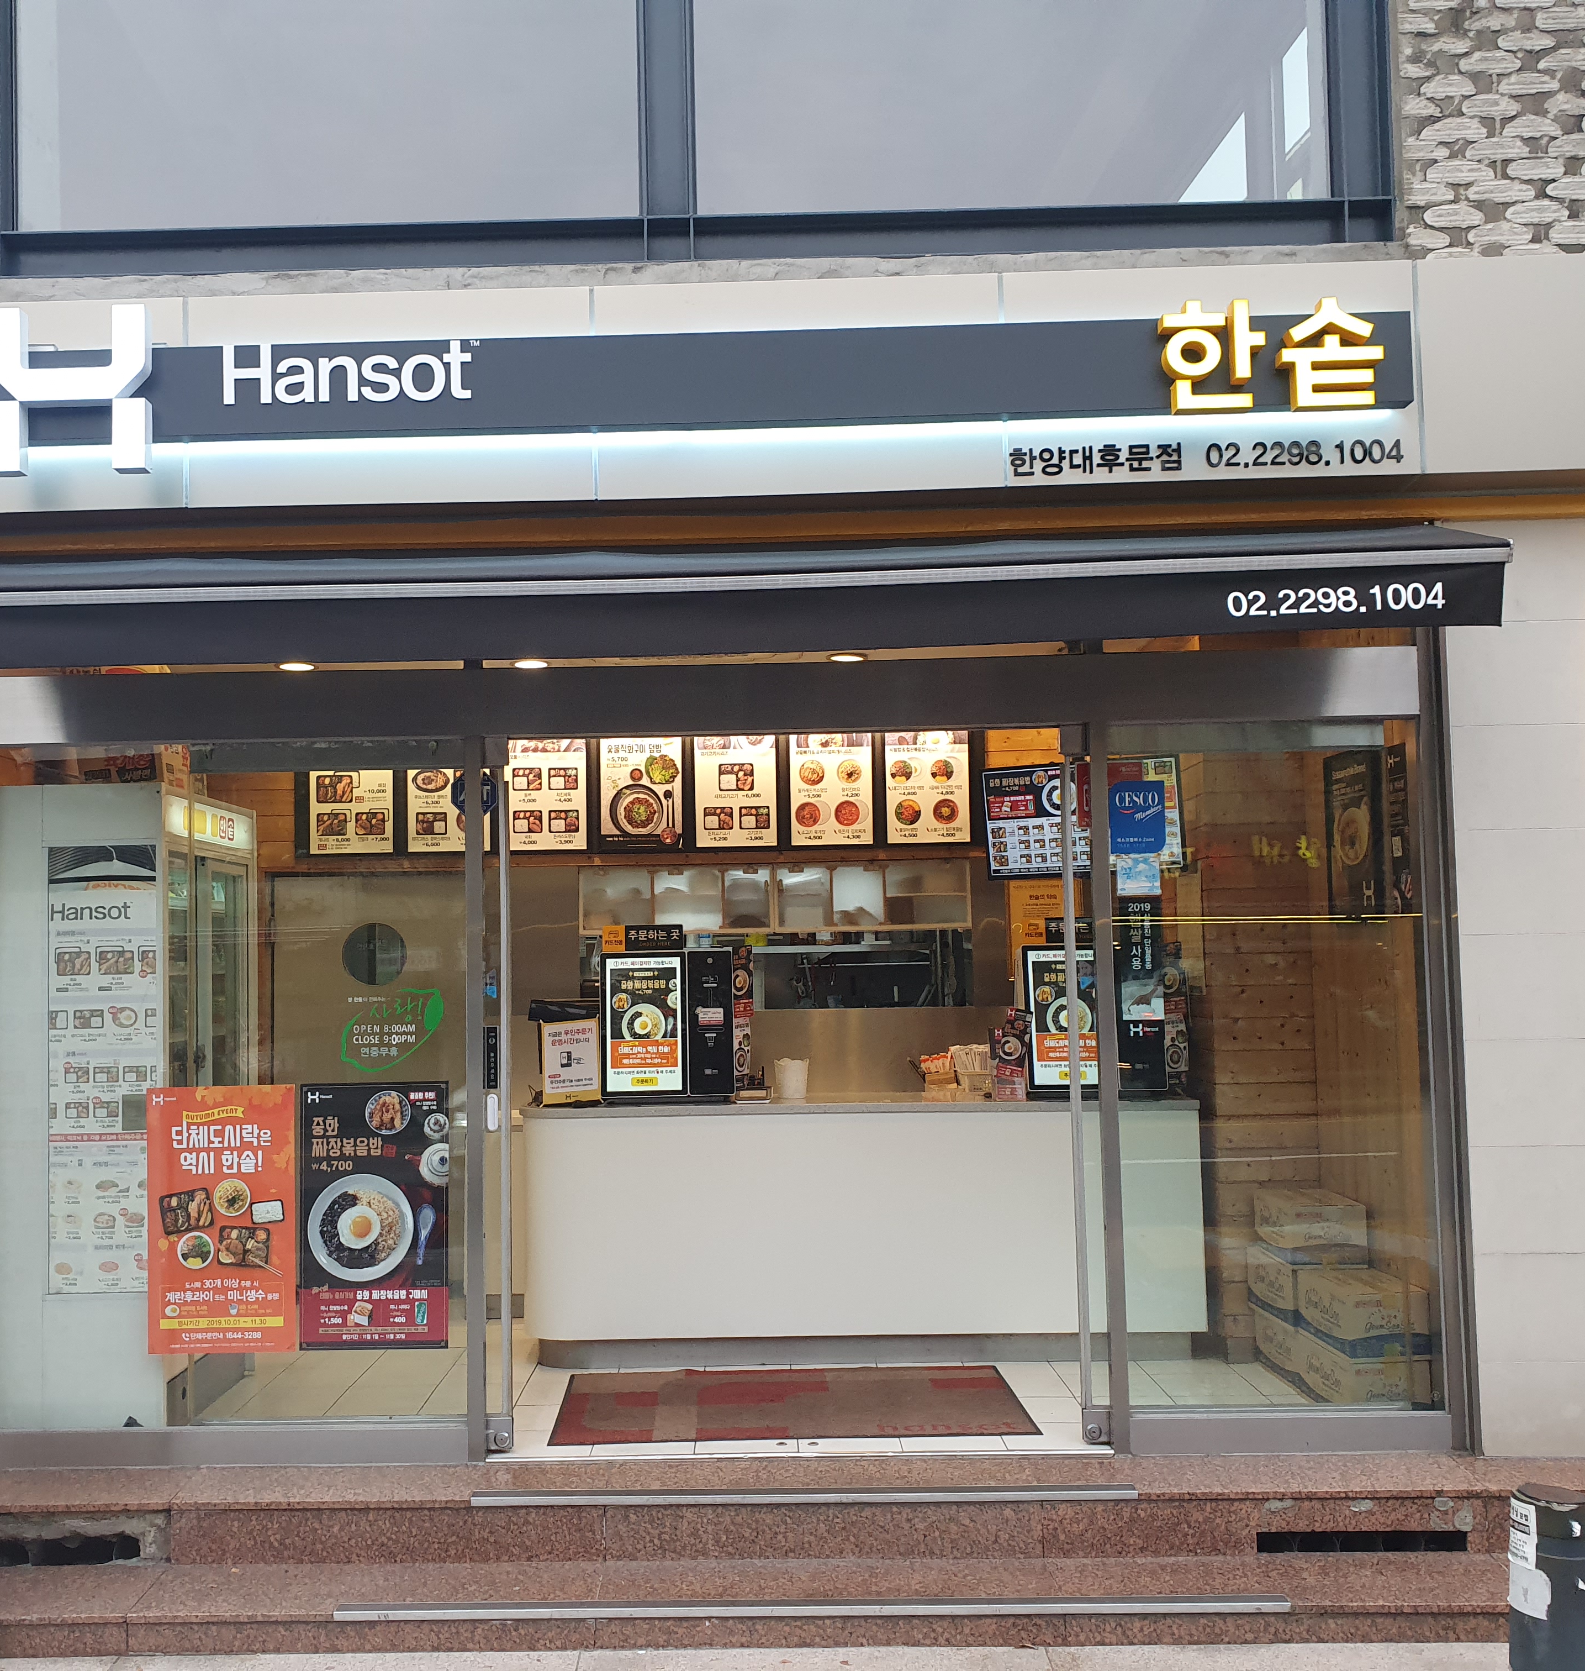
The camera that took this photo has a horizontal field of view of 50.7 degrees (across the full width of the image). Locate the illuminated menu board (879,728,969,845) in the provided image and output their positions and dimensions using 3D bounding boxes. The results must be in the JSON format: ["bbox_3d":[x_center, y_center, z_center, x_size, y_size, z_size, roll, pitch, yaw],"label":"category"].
[{"bbox_3d":[0.568,-0.212,7.043,0.355,0.510,0.030,-1,-3,1],"label":"illuminated menu board"}]

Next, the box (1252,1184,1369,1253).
[{"bbox_3d":[1.749,1.325,5.651,0.255,0.192,0.380,-1,-3,-2],"label":"box"}]

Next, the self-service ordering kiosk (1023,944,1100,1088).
[{"bbox_3d":[0.967,0.652,6.040,0.280,0.525,0.060,-1,-4,1],"label":"self-service ordering kiosk"}]

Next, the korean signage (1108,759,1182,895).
[{"bbox_3d":[1.046,-0.026,4.956,0.230,0.400,0.012,-1,-3,1],"label":"korean signage"}]

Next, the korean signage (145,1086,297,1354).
[{"bbox_3d":[-1.682,1.132,4.924,0.445,0.790,0.010,-1,-3,1],"label":"korean signage"}]

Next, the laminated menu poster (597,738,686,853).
[{"bbox_3d":[-0.646,-0.202,7.139,0.380,0.520,0.040,-1,-4,1],"label":"laminated menu poster"}]

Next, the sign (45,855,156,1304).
[{"bbox_3d":[-2.079,0.704,5.034,0.335,1.340,0.020,-1,-4,1],"label":"sign"}]

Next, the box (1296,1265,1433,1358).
[{"bbox_3d":[1.788,1.492,5.247,0.255,0.192,0.380,-1,-3,-5],"label":"box"}]

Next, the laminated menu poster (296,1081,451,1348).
[{"bbox_3d":[-1.217,1.105,4.864,0.432,0.765,0.015,-1,-4,1],"label":"laminated menu poster"}]

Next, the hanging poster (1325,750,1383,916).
[{"bbox_3d":[1.829,-0.003,5.431,0.020,0.530,0.420,-1,-4,-6],"label":"hanging poster"}]

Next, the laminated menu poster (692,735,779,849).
[{"bbox_3d":[-0.235,-0.195,7.061,0.350,0.510,0.030,-1,-3,1],"label":"laminated menu poster"}]

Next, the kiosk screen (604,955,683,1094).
[{"bbox_3d":[-0.545,0.690,6.125,0.285,0.505,0.060,-1,-4,1],"label":"kiosk screen"}]

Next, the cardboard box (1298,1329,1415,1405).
[{"bbox_3d":[1.757,1.663,5.127,0.240,0.190,0.390,-1,-4,-5],"label":"cardboard box"}]

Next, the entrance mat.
[{"bbox_3d":[-0.009,1.817,5.375,1.465,0.012,0.800,-1,-3,-2],"label":"entrance mat"}]

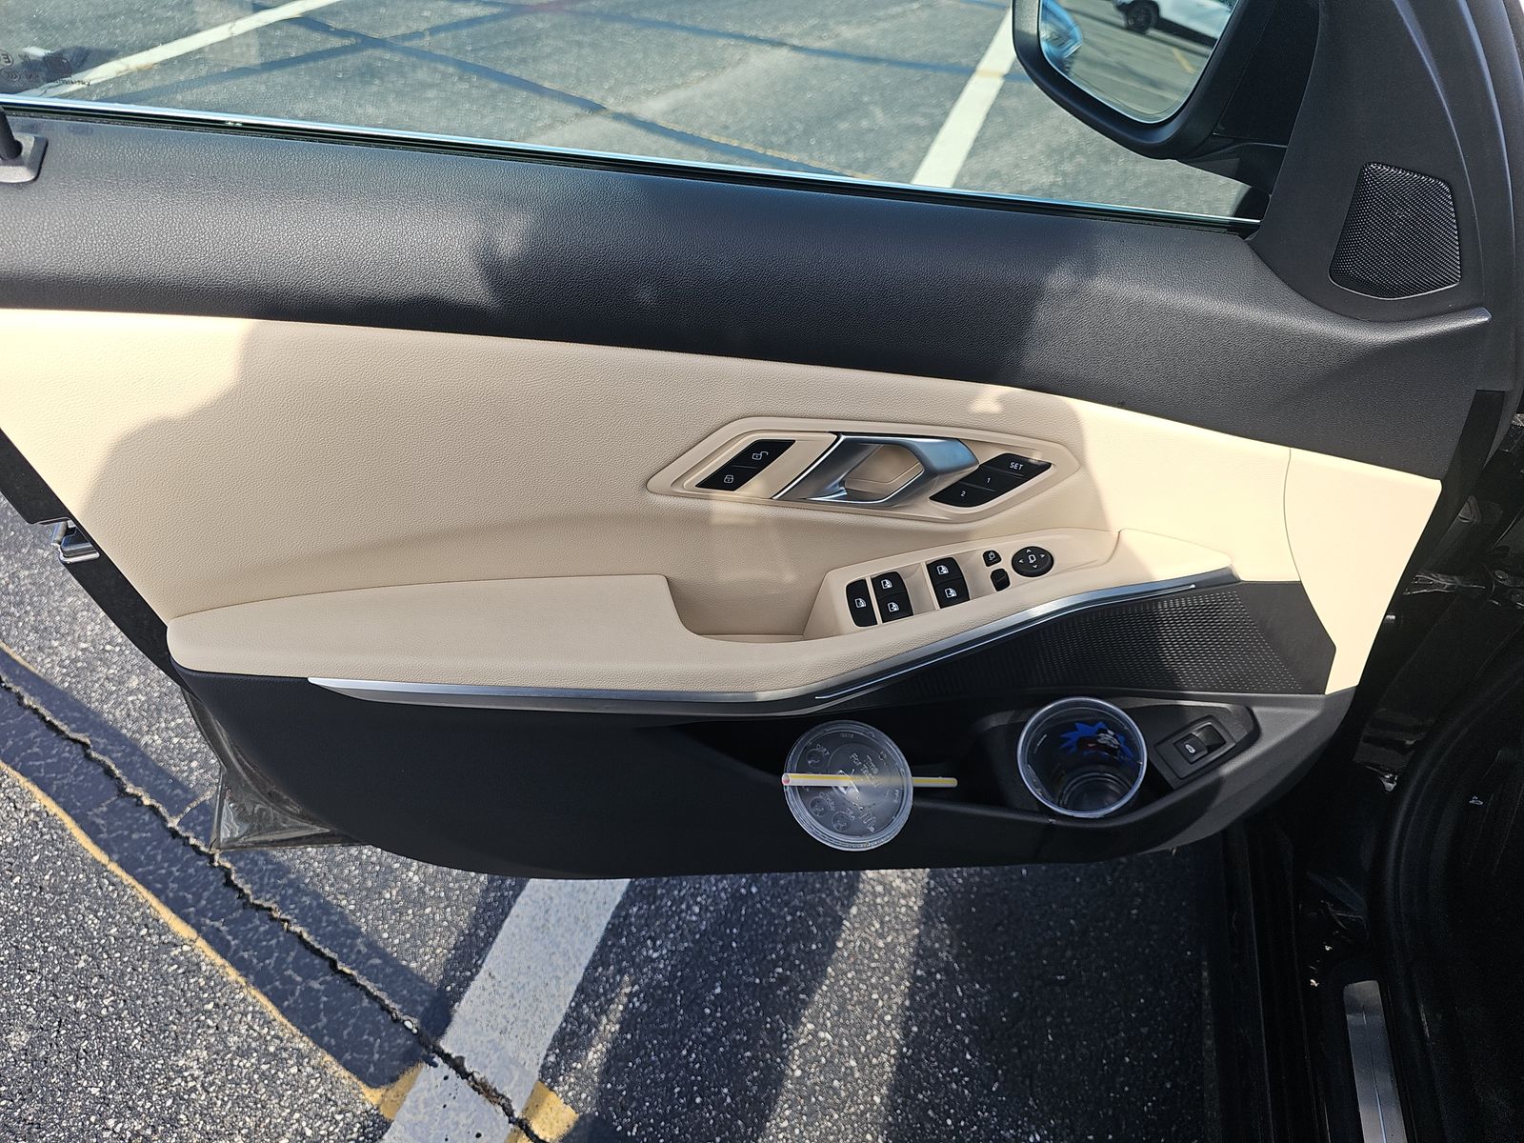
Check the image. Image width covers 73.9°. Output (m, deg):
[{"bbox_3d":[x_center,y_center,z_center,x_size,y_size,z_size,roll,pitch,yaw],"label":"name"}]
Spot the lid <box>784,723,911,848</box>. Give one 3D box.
[{"bbox_3d":[0.067,0.157,0.759,0.101,0.014,0.101,5,61,-9],"label":"lid"}]

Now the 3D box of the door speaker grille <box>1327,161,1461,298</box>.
[{"bbox_3d":[0.358,-0.189,0.565,0.073,0.070,0.013,16,42,13],"label":"door speaker grille"}]

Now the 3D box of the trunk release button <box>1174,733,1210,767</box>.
[{"bbox_3d":[0.341,0.141,0.803,0.016,0.007,0.020,-32,56,0],"label":"trunk release button"}]

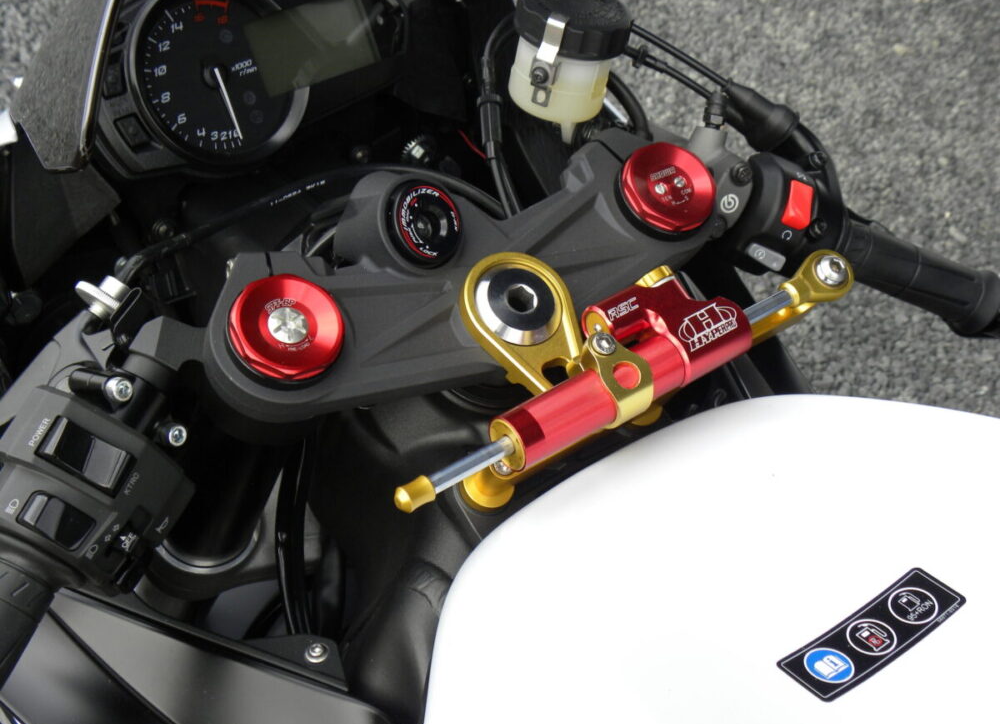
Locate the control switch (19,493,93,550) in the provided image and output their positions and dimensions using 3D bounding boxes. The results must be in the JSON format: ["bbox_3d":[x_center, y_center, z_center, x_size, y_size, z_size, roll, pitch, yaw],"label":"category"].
[{"bbox_3d":[-0.179,0.065,0.606,0.026,0.010,0.015,32,72,-14],"label":"control switch"}]

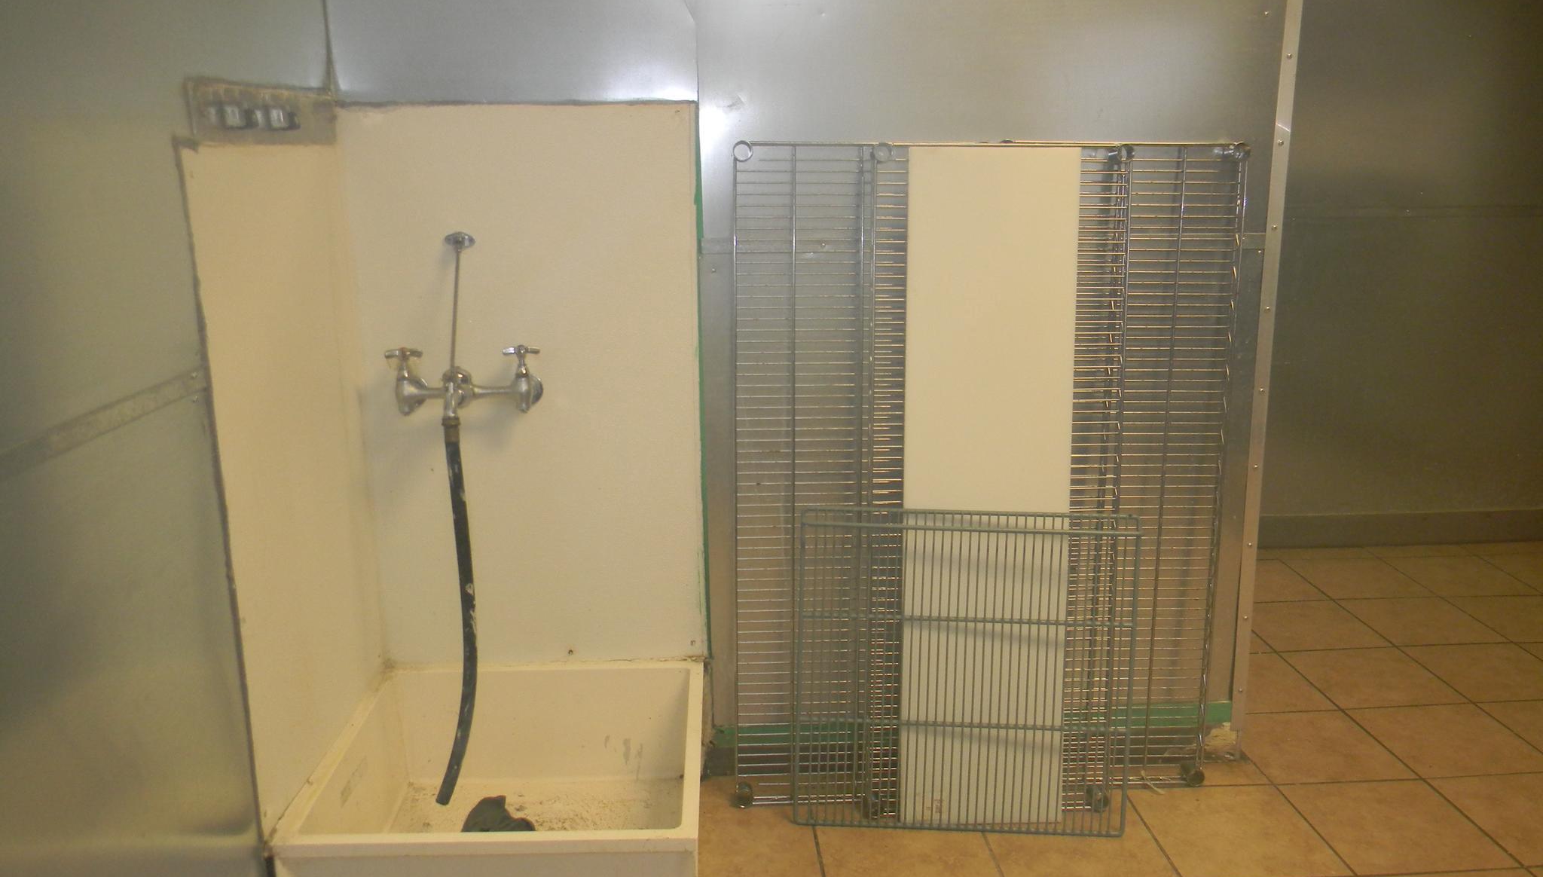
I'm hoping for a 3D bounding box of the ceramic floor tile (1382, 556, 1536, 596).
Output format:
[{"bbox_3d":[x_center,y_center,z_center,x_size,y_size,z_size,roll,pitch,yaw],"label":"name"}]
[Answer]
[{"bbox_3d":[1.962,0.397,3.561,0.302,0.010,0.302,-1,15,-5],"label":"ceramic floor tile"}]

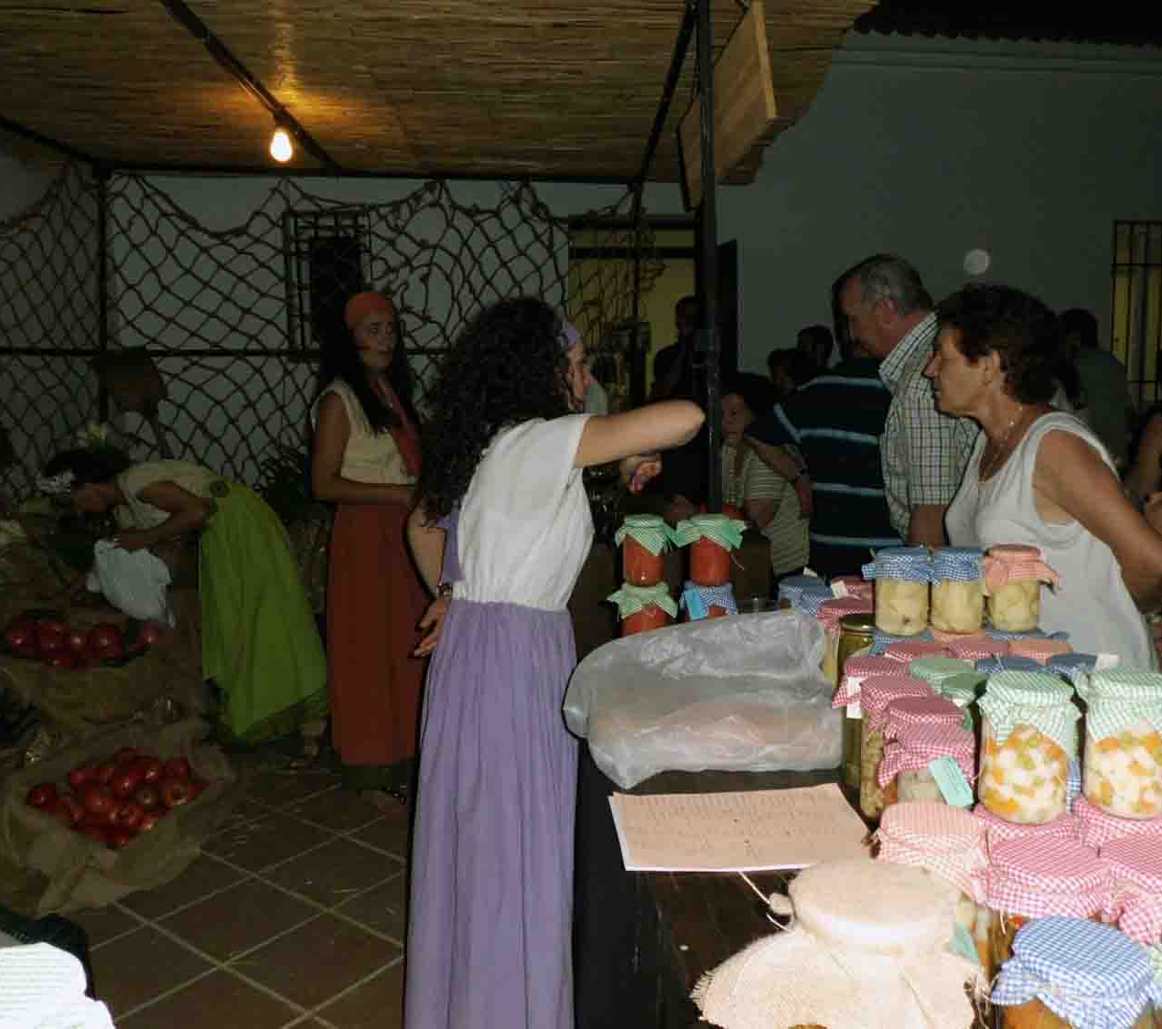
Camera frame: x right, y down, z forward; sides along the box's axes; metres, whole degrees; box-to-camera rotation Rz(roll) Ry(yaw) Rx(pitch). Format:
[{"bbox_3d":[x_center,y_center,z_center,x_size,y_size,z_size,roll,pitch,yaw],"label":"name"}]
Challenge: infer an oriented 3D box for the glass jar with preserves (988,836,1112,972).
[{"bbox_3d":[0.374,0.345,0.829,0.089,0.155,0.089,0,8,0],"label":"glass jar with preserves"}]

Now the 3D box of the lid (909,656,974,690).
[{"bbox_3d":[0.473,0.214,1.353,0.090,0.037,0.090,0,8,0],"label":"lid"}]

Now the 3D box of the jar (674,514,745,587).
[{"bbox_3d":[0.263,0.073,2.095,0.122,0.130,0.112,0,7,0],"label":"jar"}]

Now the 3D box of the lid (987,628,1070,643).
[{"bbox_3d":[0.670,0.191,1.549,0.115,0.043,0.100,0,8,0],"label":"lid"}]

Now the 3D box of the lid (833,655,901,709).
[{"bbox_3d":[0.380,0.222,1.357,0.093,0.053,0.090,0,8,0],"label":"lid"}]

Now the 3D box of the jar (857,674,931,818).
[{"bbox_3d":[0.386,0.285,1.270,0.085,0.155,0.085,0,8,0],"label":"jar"}]

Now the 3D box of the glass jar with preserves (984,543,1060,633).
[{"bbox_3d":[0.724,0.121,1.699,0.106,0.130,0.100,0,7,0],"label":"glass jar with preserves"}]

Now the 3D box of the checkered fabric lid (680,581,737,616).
[{"bbox_3d":[0.251,0.159,2.019,0.105,0.055,0.100,0,8,0],"label":"checkered fabric lid"}]

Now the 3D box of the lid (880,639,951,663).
[{"bbox_3d":[0.469,0.202,1.436,0.092,0.035,0.092,0,8,0],"label":"lid"}]

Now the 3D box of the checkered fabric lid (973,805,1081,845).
[{"bbox_3d":[0.420,0.301,0.974,0.106,0.036,0.106,0,7,0],"label":"checkered fabric lid"}]

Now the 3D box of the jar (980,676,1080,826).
[{"bbox_3d":[0.424,0.218,0.973,0.097,0.130,0.096,0,7,0],"label":"jar"}]

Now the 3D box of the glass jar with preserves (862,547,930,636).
[{"bbox_3d":[0.476,0.114,1.534,0.092,0.119,0.088,0,8,0],"label":"glass jar with preserves"}]

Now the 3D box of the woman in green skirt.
[{"bbox_3d":[-1.519,0.336,3.910,1.030,1.130,0.500,0,8,0],"label":"woman in green skirt"}]

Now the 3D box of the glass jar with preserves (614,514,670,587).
[{"bbox_3d":[0.120,0.069,1.994,0.090,0.128,0.090,-1,7,0],"label":"glass jar with preserves"}]

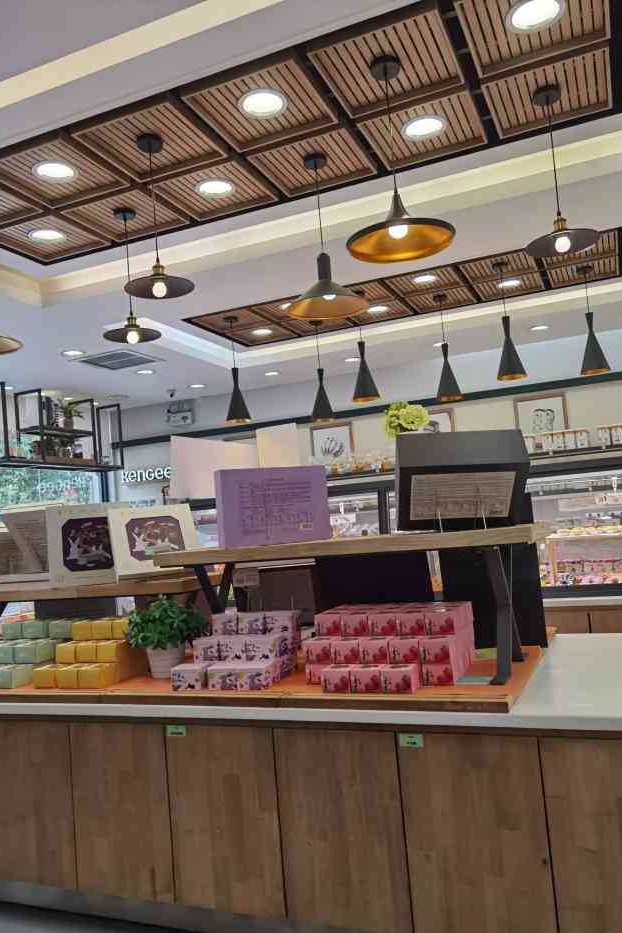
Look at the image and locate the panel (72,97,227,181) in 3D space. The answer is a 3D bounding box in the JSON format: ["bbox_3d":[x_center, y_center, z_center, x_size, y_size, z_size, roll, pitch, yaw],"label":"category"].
[{"bbox_3d":[-0.661,-1.378,3.048,0.459,0.055,0.492,-7,-6,22],"label":"panel"}]

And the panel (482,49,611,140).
[{"bbox_3d":[0.895,-1.405,2.735,0.425,0.040,0.420,-6,-5,22],"label":"panel"}]

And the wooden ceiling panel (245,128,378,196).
[{"bbox_3d":[0.013,-1.260,2.996,0.402,0.050,0.408,-7,-6,22],"label":"wooden ceiling panel"}]

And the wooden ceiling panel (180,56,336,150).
[{"bbox_3d":[-0.184,-1.379,2.777,0.447,0.050,0.447,-6,-5,22],"label":"wooden ceiling panel"}]

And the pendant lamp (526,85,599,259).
[{"bbox_3d":[0.913,-1.102,2.710,0.255,0.631,0.255,-6,-5,22],"label":"pendant lamp"}]

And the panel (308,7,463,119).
[{"bbox_3d":[0.277,-1.430,2.584,0.447,0.050,0.447,-6,-5,22],"label":"panel"}]

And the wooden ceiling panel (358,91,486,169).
[{"bbox_3d":[0.485,-1.460,3.120,0.450,0.055,0.477,-7,-6,22],"label":"wooden ceiling panel"}]

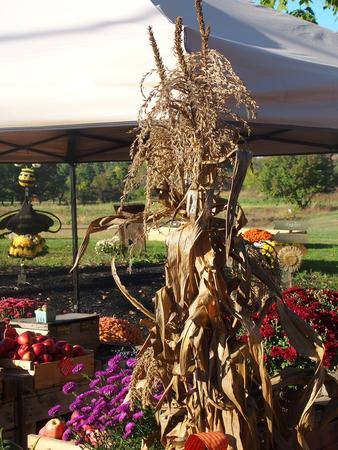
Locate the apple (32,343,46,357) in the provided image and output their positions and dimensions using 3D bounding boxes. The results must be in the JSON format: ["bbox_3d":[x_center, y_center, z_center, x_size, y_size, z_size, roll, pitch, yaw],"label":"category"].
[{"bbox_3d":[-0.726,0.697,4.950,0.074,0.069,0.074,-1,0,0],"label":"apple"}]

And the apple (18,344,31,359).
[{"bbox_3d":[-0.804,0.704,4.920,0.073,0.068,0.073,-1,0,0],"label":"apple"}]

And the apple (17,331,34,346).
[{"bbox_3d":[-0.816,0.645,5.030,0.080,0.074,0.080,-1,0,0],"label":"apple"}]

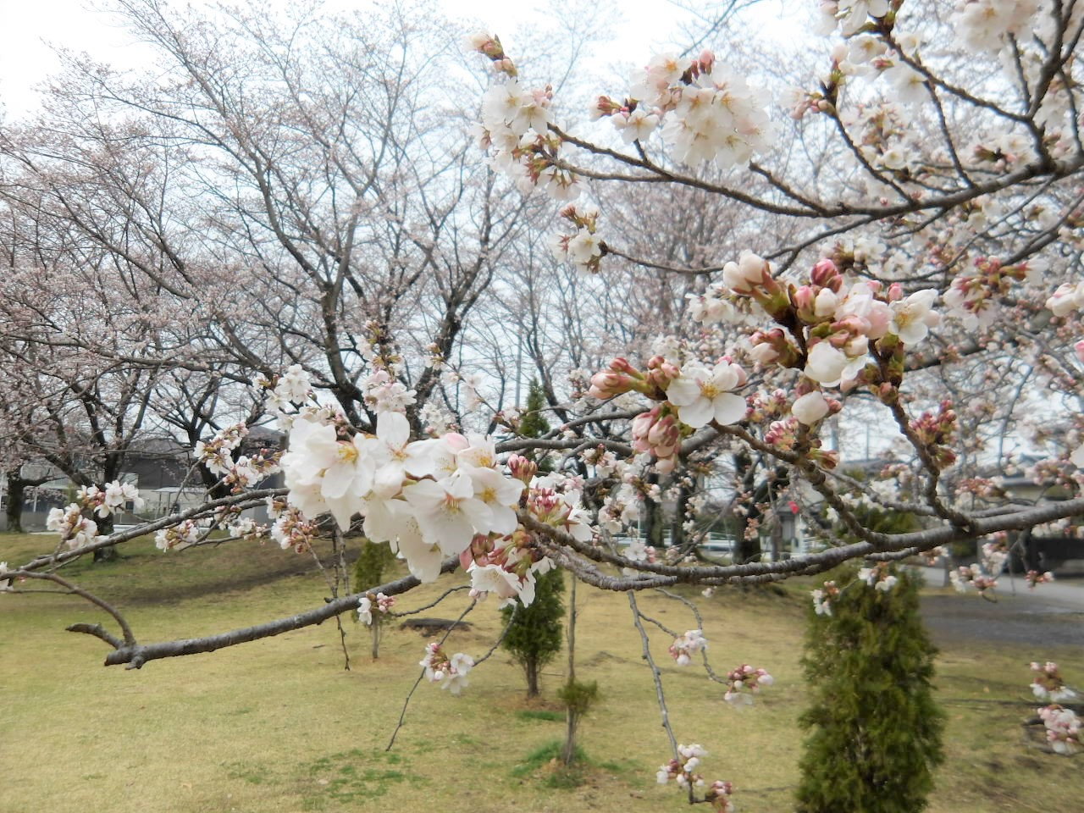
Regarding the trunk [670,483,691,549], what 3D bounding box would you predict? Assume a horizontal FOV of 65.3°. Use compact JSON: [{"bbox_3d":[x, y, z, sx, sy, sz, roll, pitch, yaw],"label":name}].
[{"bbox_3d":[3.581,2.854,22.000,0.500,1.750,0.500,0,-6,0],"label":"trunk"}]

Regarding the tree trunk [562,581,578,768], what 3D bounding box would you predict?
[{"bbox_3d":[0.161,1.507,4.800,0.065,1.080,0.060,2,-6,0],"label":"tree trunk"}]

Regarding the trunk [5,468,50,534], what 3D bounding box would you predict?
[{"bbox_3d":[-15.212,2.792,25.000,1.100,1.950,0.600,0,-6,0],"label":"trunk"}]

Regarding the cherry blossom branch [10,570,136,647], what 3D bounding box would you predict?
[{"bbox_3d":[-0.399,0.172,0.720,0.107,0.067,0.050,0,-6,0],"label":"cherry blossom branch"}]

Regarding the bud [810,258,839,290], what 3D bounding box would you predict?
[{"bbox_3d":[0.127,-0.060,0.380,0.013,0.015,0.012,0,-6,0],"label":"bud"}]

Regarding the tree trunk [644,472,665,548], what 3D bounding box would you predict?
[{"bbox_3d":[2.920,2.677,22.000,0.510,2.000,0.500,0,-6,0],"label":"tree trunk"}]

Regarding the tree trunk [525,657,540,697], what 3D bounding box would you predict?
[{"bbox_3d":[-0.073,2.022,6.300,0.090,0.310,0.090,0,-6,0],"label":"tree trunk"}]

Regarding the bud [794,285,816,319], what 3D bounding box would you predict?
[{"bbox_3d":[0.118,-0.047,0.380,0.010,0.015,0.010,0,-6,0],"label":"bud"}]

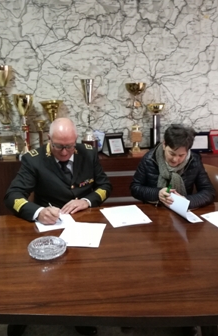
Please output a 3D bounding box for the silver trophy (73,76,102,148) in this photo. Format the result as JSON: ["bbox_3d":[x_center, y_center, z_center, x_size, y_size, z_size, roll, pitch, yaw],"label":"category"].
[{"bbox_3d":[-0.190,-0.496,3.349,0.265,0.740,0.150,-2,12,-6],"label":"silver trophy"}]

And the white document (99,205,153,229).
[{"bbox_3d":[0.093,0.273,2.024,0.232,0.004,0.312,-4,13,-15],"label":"white document"}]

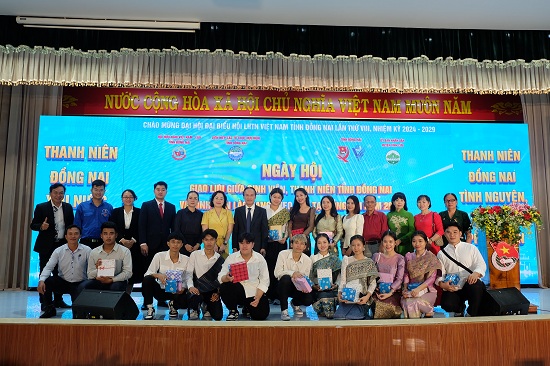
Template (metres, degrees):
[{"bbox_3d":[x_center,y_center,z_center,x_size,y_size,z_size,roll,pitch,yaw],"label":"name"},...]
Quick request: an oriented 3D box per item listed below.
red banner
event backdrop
[{"bbox_3d":[0.417,-1.542,7.933,9.172,0.620,0.080,1,-6,-3],"label":"red banner"},{"bbox_3d":[0.322,0.342,7.605,9.141,3.030,0.140,1,-6,-3],"label":"event backdrop"}]

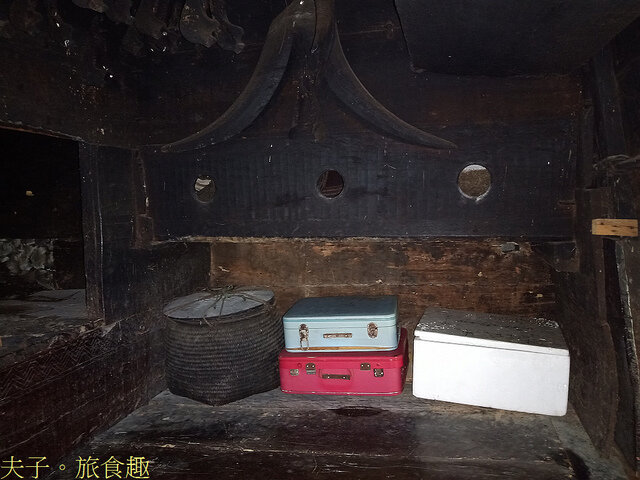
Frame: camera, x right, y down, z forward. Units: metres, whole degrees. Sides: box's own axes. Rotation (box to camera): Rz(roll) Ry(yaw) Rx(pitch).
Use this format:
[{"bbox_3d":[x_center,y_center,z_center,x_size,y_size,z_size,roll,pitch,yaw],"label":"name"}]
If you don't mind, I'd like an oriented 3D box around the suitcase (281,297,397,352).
[{"bbox_3d":[0.111,0.377,2.122,0.482,0.151,0.334,-1,8,9],"label":"suitcase"}]

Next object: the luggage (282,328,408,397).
[{"bbox_3d":[0.117,0.543,2.096,0.515,0.171,0.342,-1,8,9],"label":"luggage"}]

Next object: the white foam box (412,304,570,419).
[{"bbox_3d":[0.709,0.491,1.952,0.559,0.262,0.380,1,8,21],"label":"white foam box"}]

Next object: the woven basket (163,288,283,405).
[{"bbox_3d":[-0.429,0.468,2.126,0.514,0.360,0.514,-2,8,0],"label":"woven basket"}]

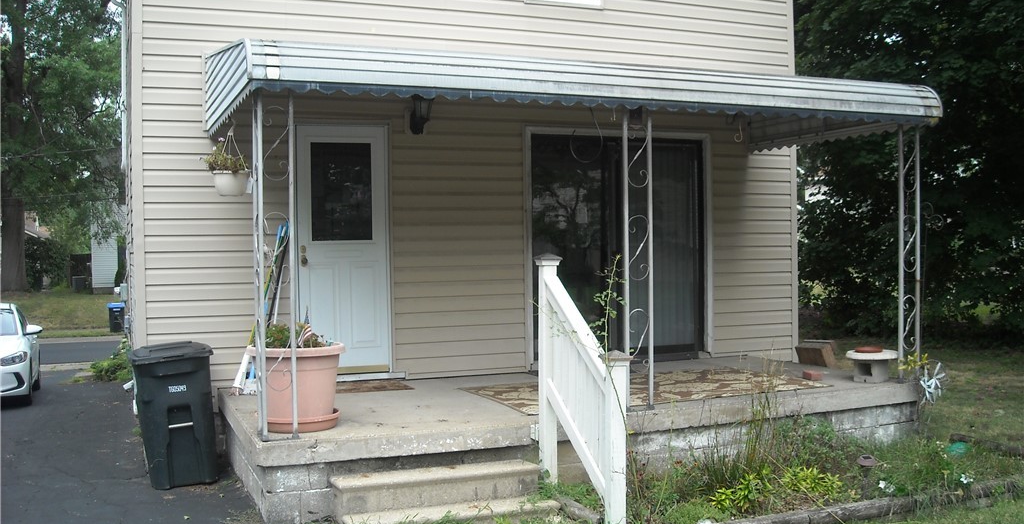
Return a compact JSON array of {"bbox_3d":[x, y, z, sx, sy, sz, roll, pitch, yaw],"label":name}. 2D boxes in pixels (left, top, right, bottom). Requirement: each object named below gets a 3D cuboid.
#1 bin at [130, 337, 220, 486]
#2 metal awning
[{"bbox_3d":[-2.337,1.035,7.131,0.520,0.920,0.620,-1,1,-23],"label":"bin"},{"bbox_3d":[0.451,-1.334,8.036,5.240,0.640,2.370,-1,1,-23],"label":"metal awning"}]

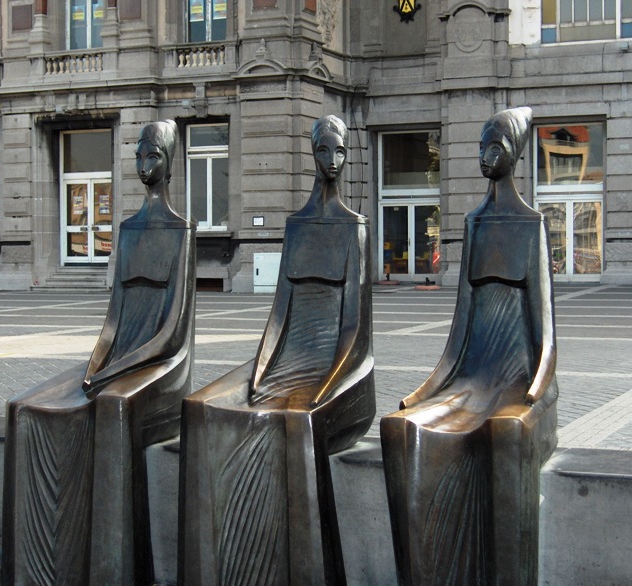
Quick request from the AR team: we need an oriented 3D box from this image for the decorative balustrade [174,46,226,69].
[{"bbox_3d":[-2.765,-5.747,30.159,1.450,0.520,0.260,0,2,22],"label":"decorative balustrade"}]

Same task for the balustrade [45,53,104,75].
[{"bbox_3d":[-6.051,-5.806,31.391,1.730,0.520,0.260,0,2,22],"label":"balustrade"}]

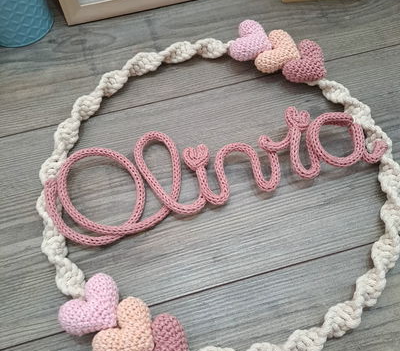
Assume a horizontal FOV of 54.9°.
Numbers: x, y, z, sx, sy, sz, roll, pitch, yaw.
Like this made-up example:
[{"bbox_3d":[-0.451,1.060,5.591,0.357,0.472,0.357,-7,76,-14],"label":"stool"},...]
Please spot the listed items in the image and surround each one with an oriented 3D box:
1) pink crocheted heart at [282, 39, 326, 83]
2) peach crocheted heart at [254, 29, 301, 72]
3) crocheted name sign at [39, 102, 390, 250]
[{"bbox_3d":[0.112,-0.110,0.390,0.043,0.024,0.049,36,69,18],"label":"pink crocheted heart"},{"bbox_3d":[0.085,-0.126,0.399,0.043,0.024,0.049,23,65,13],"label":"peach crocheted heart"},{"bbox_3d":[0.016,-0.011,0.339,0.301,0.019,0.094,-14,63,-6],"label":"crocheted name sign"}]

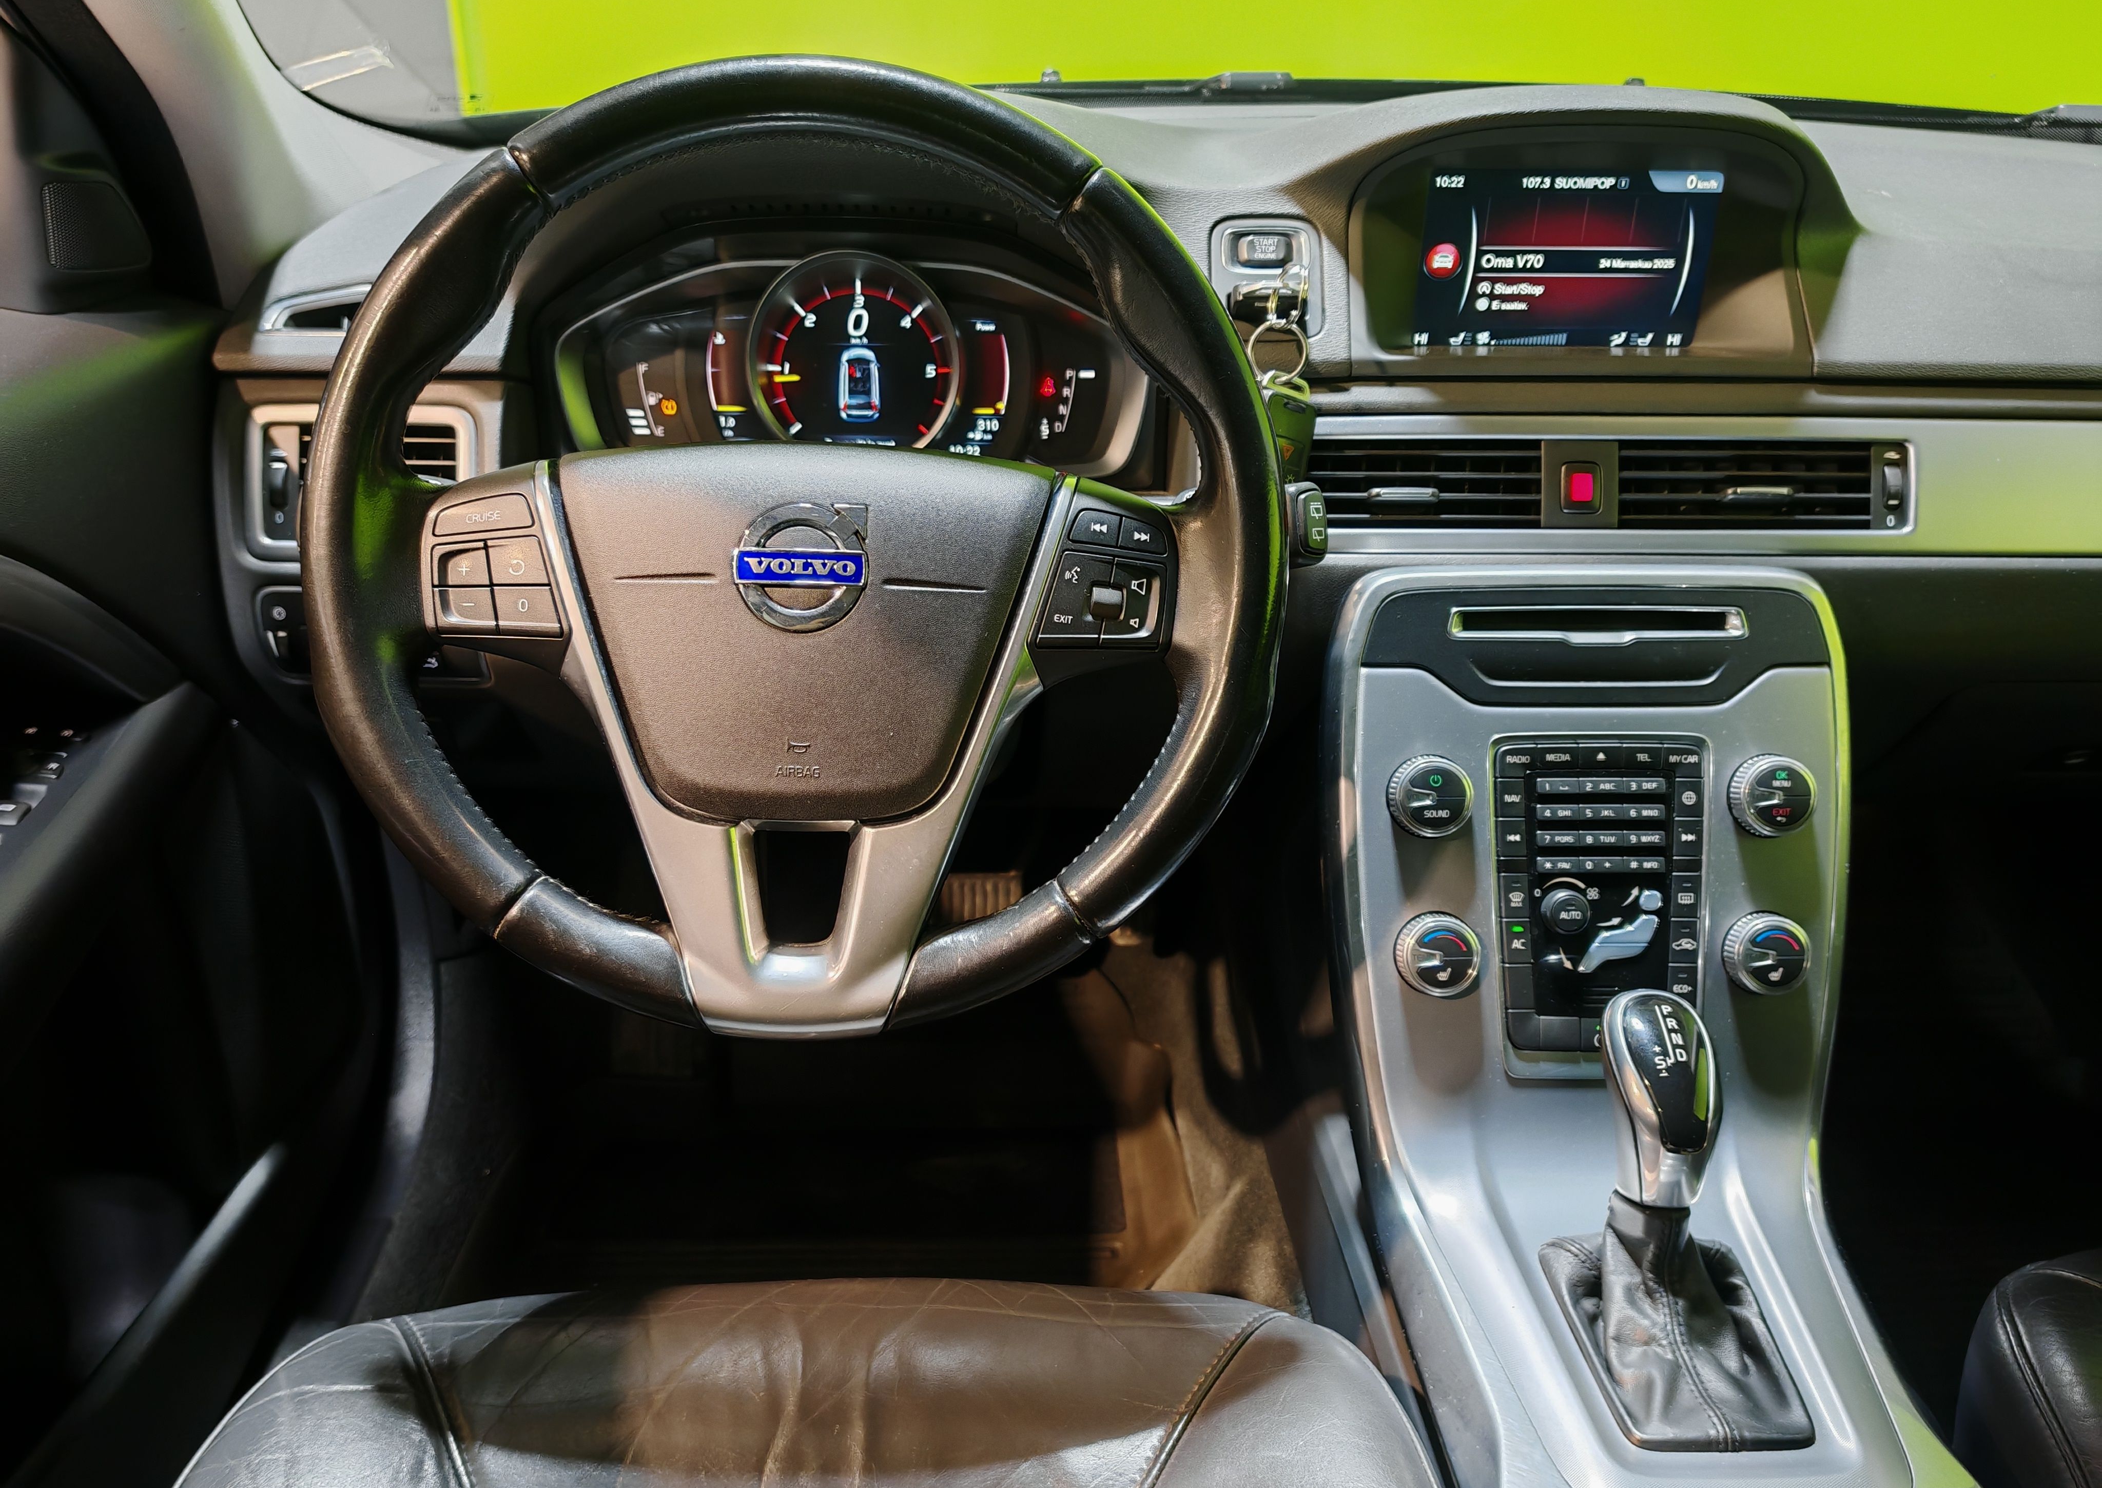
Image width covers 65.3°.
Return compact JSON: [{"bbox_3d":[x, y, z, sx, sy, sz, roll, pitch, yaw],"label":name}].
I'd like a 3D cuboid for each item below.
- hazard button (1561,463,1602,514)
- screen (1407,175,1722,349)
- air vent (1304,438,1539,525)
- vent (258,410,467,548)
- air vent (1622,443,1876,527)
[{"bbox_3d":[0.270,-0.131,0.838,0.021,0.026,0.010,0,4,0],"label":"hazard button"},{"bbox_3d":[0.271,-0.256,0.865,0.152,0.092,0.012,0,26,0],"label":"screen"},{"bbox_3d":[0.186,-0.134,0.848,0.127,0.044,0.025,0,4,0],"label":"air vent"},{"bbox_3d":[-0.347,-0.134,0.841,0.110,0.070,0.025,0,4,0],"label":"vent"},{"bbox_3d":[0.354,-0.133,0.848,0.131,0.044,0.025,0,4,0],"label":"air vent"}]

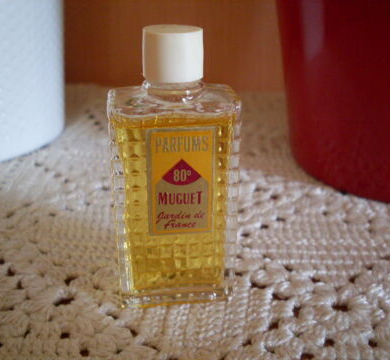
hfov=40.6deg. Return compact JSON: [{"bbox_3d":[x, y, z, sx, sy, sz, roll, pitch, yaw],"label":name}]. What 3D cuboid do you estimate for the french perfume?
[{"bbox_3d":[-0.005,-0.003,0.138,0.030,0.071,0.020,-1,25,-4],"label":"french perfume"}]

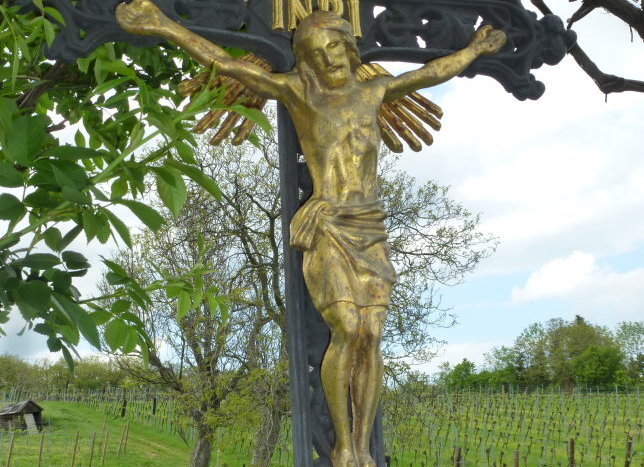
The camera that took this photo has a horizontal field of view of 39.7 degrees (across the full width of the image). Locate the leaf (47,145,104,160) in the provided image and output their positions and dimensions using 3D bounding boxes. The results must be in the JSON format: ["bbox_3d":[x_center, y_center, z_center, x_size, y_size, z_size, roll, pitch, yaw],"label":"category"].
[{"bbox_3d":[-0.414,-0.136,1.500,0.100,0.028,0.050,1,-10,-9],"label":"leaf"}]

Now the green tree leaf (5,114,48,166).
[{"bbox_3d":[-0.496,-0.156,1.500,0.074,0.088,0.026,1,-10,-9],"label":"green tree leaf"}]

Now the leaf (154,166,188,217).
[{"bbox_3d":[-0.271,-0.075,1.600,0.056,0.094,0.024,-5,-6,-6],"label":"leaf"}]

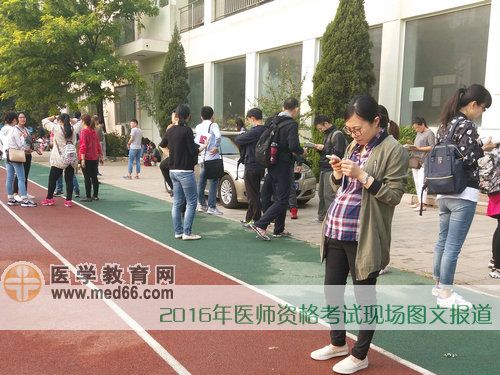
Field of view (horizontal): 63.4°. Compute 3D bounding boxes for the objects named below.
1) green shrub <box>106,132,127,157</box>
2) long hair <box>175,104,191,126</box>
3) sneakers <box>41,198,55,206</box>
[{"bbox_3d":[-6.553,-2.102,20.000,1.200,1.250,1.300,-7,11,-38],"label":"green shrub"},{"bbox_3d":[-0.819,-0.878,4.930,0.180,0.270,0.220,3,8,21],"label":"long hair"},{"bbox_3d":[-3.685,0.265,7.390,0.255,0.105,0.100,3,8,21],"label":"sneakers"}]

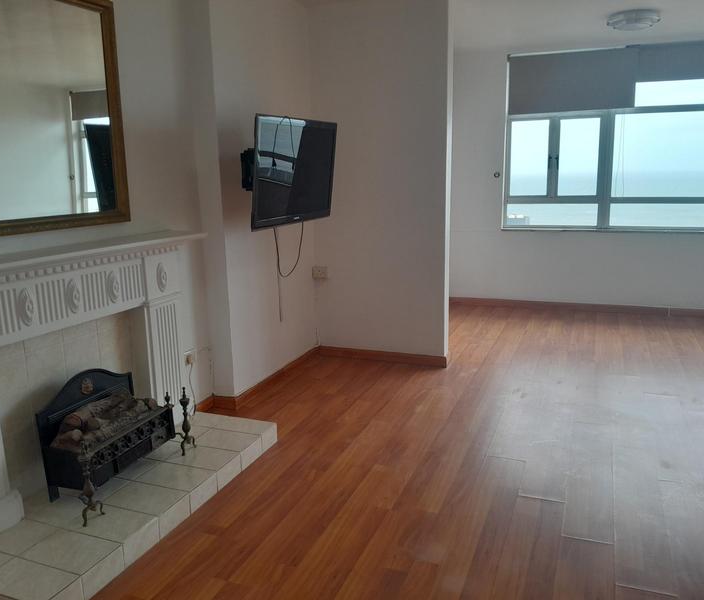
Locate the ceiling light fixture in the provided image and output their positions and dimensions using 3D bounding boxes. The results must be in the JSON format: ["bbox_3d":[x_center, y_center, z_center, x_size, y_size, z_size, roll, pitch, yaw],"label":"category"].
[{"bbox_3d":[2.264,-2.244,4.825,0.420,0.080,0.420,3,12,21],"label":"ceiling light fixture"}]

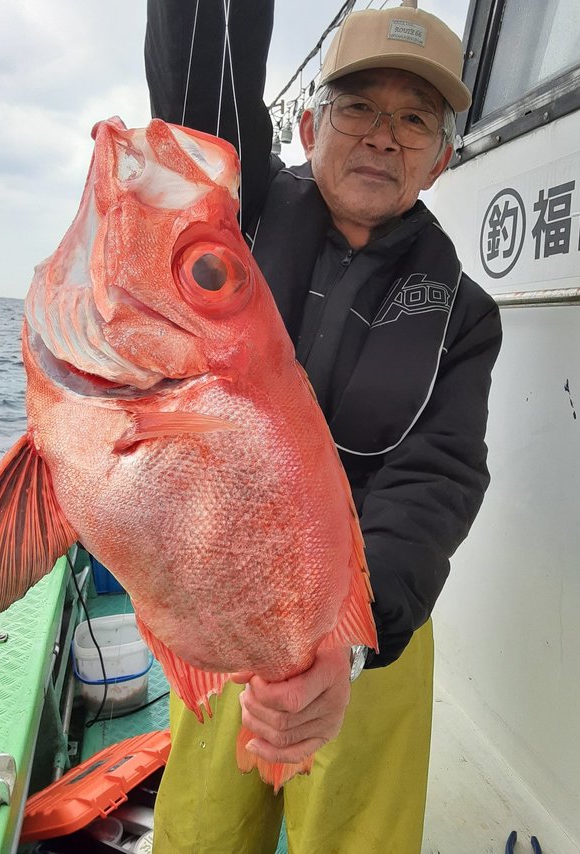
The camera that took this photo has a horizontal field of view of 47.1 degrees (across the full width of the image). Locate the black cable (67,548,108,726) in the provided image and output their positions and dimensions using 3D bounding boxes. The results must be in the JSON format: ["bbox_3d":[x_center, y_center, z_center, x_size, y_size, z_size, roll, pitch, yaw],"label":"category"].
[{"bbox_3d":[-0.610,0.640,2.010,0.135,0.570,0.130,-3,10,-14],"label":"black cable"}]

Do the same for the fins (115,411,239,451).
[{"bbox_3d":[-0.087,0.003,0.505,0.095,0.028,0.025,6,12,5],"label":"fins"}]

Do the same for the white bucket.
[{"bbox_3d":[-0.586,0.778,2.165,0.228,0.240,0.218,0,10,-28],"label":"white bucket"}]

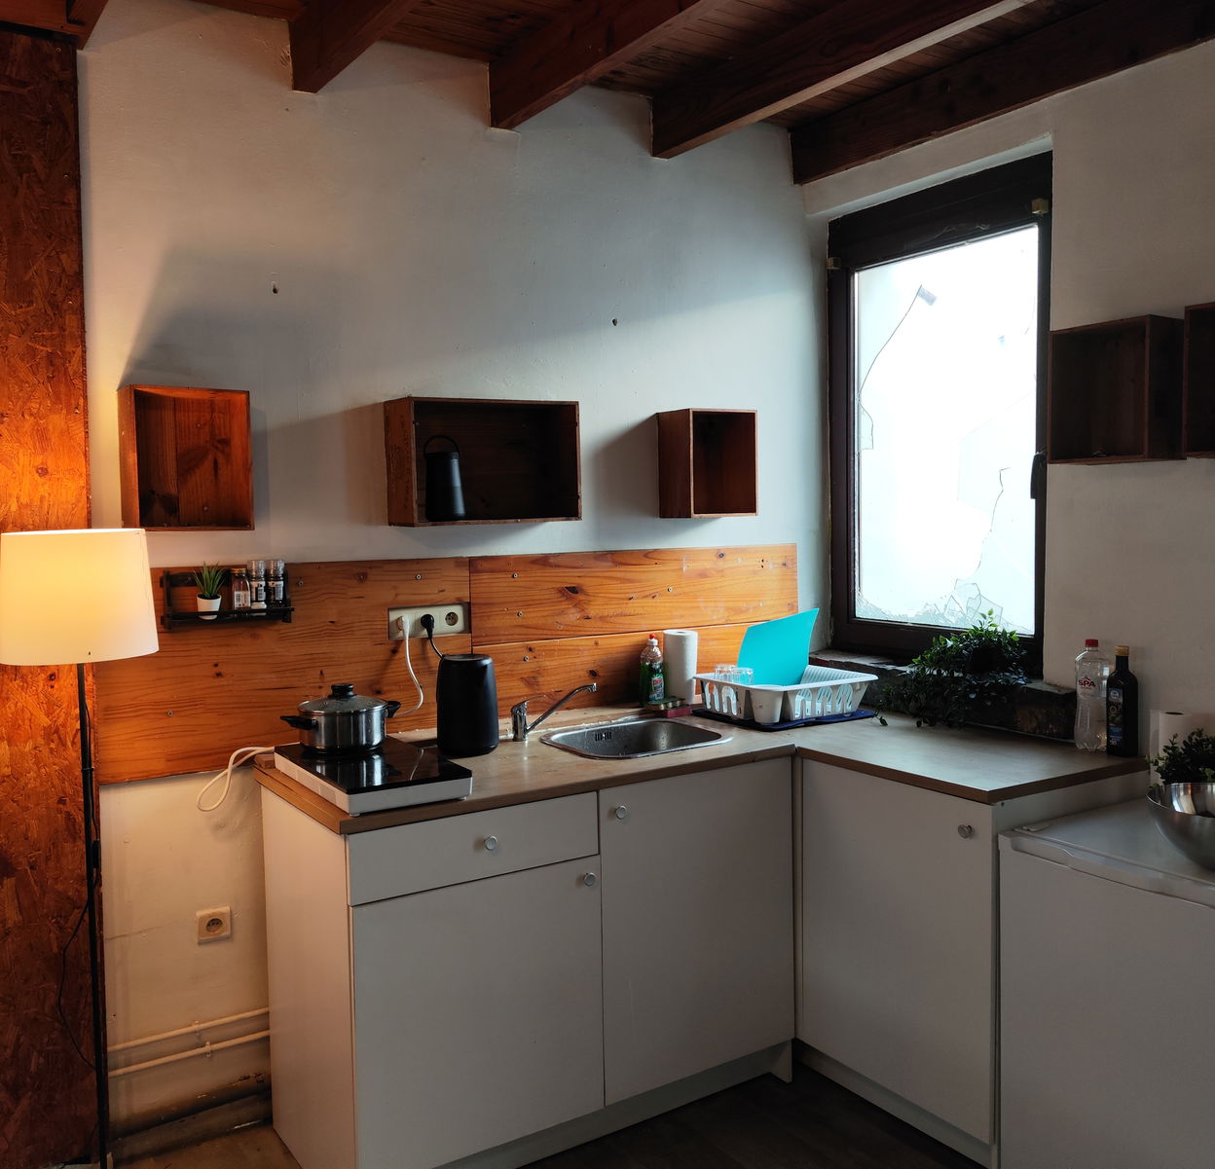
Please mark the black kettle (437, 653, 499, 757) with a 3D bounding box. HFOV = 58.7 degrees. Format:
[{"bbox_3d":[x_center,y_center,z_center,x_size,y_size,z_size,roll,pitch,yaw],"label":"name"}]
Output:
[{"bbox_3d":[-0.367,0.314,2.825,0.161,0.246,0.166,-1,3,-8],"label":"black kettle"}]

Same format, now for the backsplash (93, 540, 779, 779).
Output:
[{"bbox_3d":[-0.263,0.169,3.093,2.206,0.515,0.025,-3,3,-33],"label":"backsplash"}]

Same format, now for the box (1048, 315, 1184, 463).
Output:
[{"bbox_3d":[1.230,-0.457,2.611,0.168,0.326,0.252,-3,4,-33],"label":"box"}]

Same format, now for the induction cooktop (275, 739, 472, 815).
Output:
[{"bbox_3d":[-0.555,0.432,2.500,0.275,0.058,0.540,-3,4,-33],"label":"induction cooktop"}]

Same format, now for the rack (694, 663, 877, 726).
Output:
[{"bbox_3d":[0.551,0.338,3.296,0.450,0.110,0.335,-3,4,-34],"label":"rack"}]

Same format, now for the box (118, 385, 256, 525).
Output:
[{"bbox_3d":[-0.976,-0.287,2.504,0.248,0.315,0.191,-3,3,-33],"label":"box"}]

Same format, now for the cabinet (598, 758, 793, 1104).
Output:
[{"bbox_3d":[0.070,0.843,2.944,0.600,0.790,0.600,-3,4,-33],"label":"cabinet"}]

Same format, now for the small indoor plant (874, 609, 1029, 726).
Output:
[{"bbox_3d":[1.032,0.243,3.164,0.261,0.311,0.422,-3,3,-33],"label":"small indoor plant"}]

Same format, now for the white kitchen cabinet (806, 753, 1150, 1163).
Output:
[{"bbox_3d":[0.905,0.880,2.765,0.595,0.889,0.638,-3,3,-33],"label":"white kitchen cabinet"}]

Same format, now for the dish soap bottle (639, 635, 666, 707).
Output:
[{"bbox_3d":[0.142,0.268,3.401,0.088,0.223,0.055,-3,4,-33],"label":"dish soap bottle"}]

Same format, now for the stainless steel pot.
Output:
[{"bbox_3d":[-0.649,0.318,2.655,0.301,0.151,0.209,-3,3,-37],"label":"stainless steel pot"}]

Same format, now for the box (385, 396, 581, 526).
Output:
[{"bbox_3d":[-0.331,-0.326,2.933,0.493,0.325,0.179,-3,3,-33],"label":"box"}]

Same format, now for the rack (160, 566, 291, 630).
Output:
[{"bbox_3d":[-0.912,0.028,2.601,0.291,0.144,0.082,-3,3,-33],"label":"rack"}]

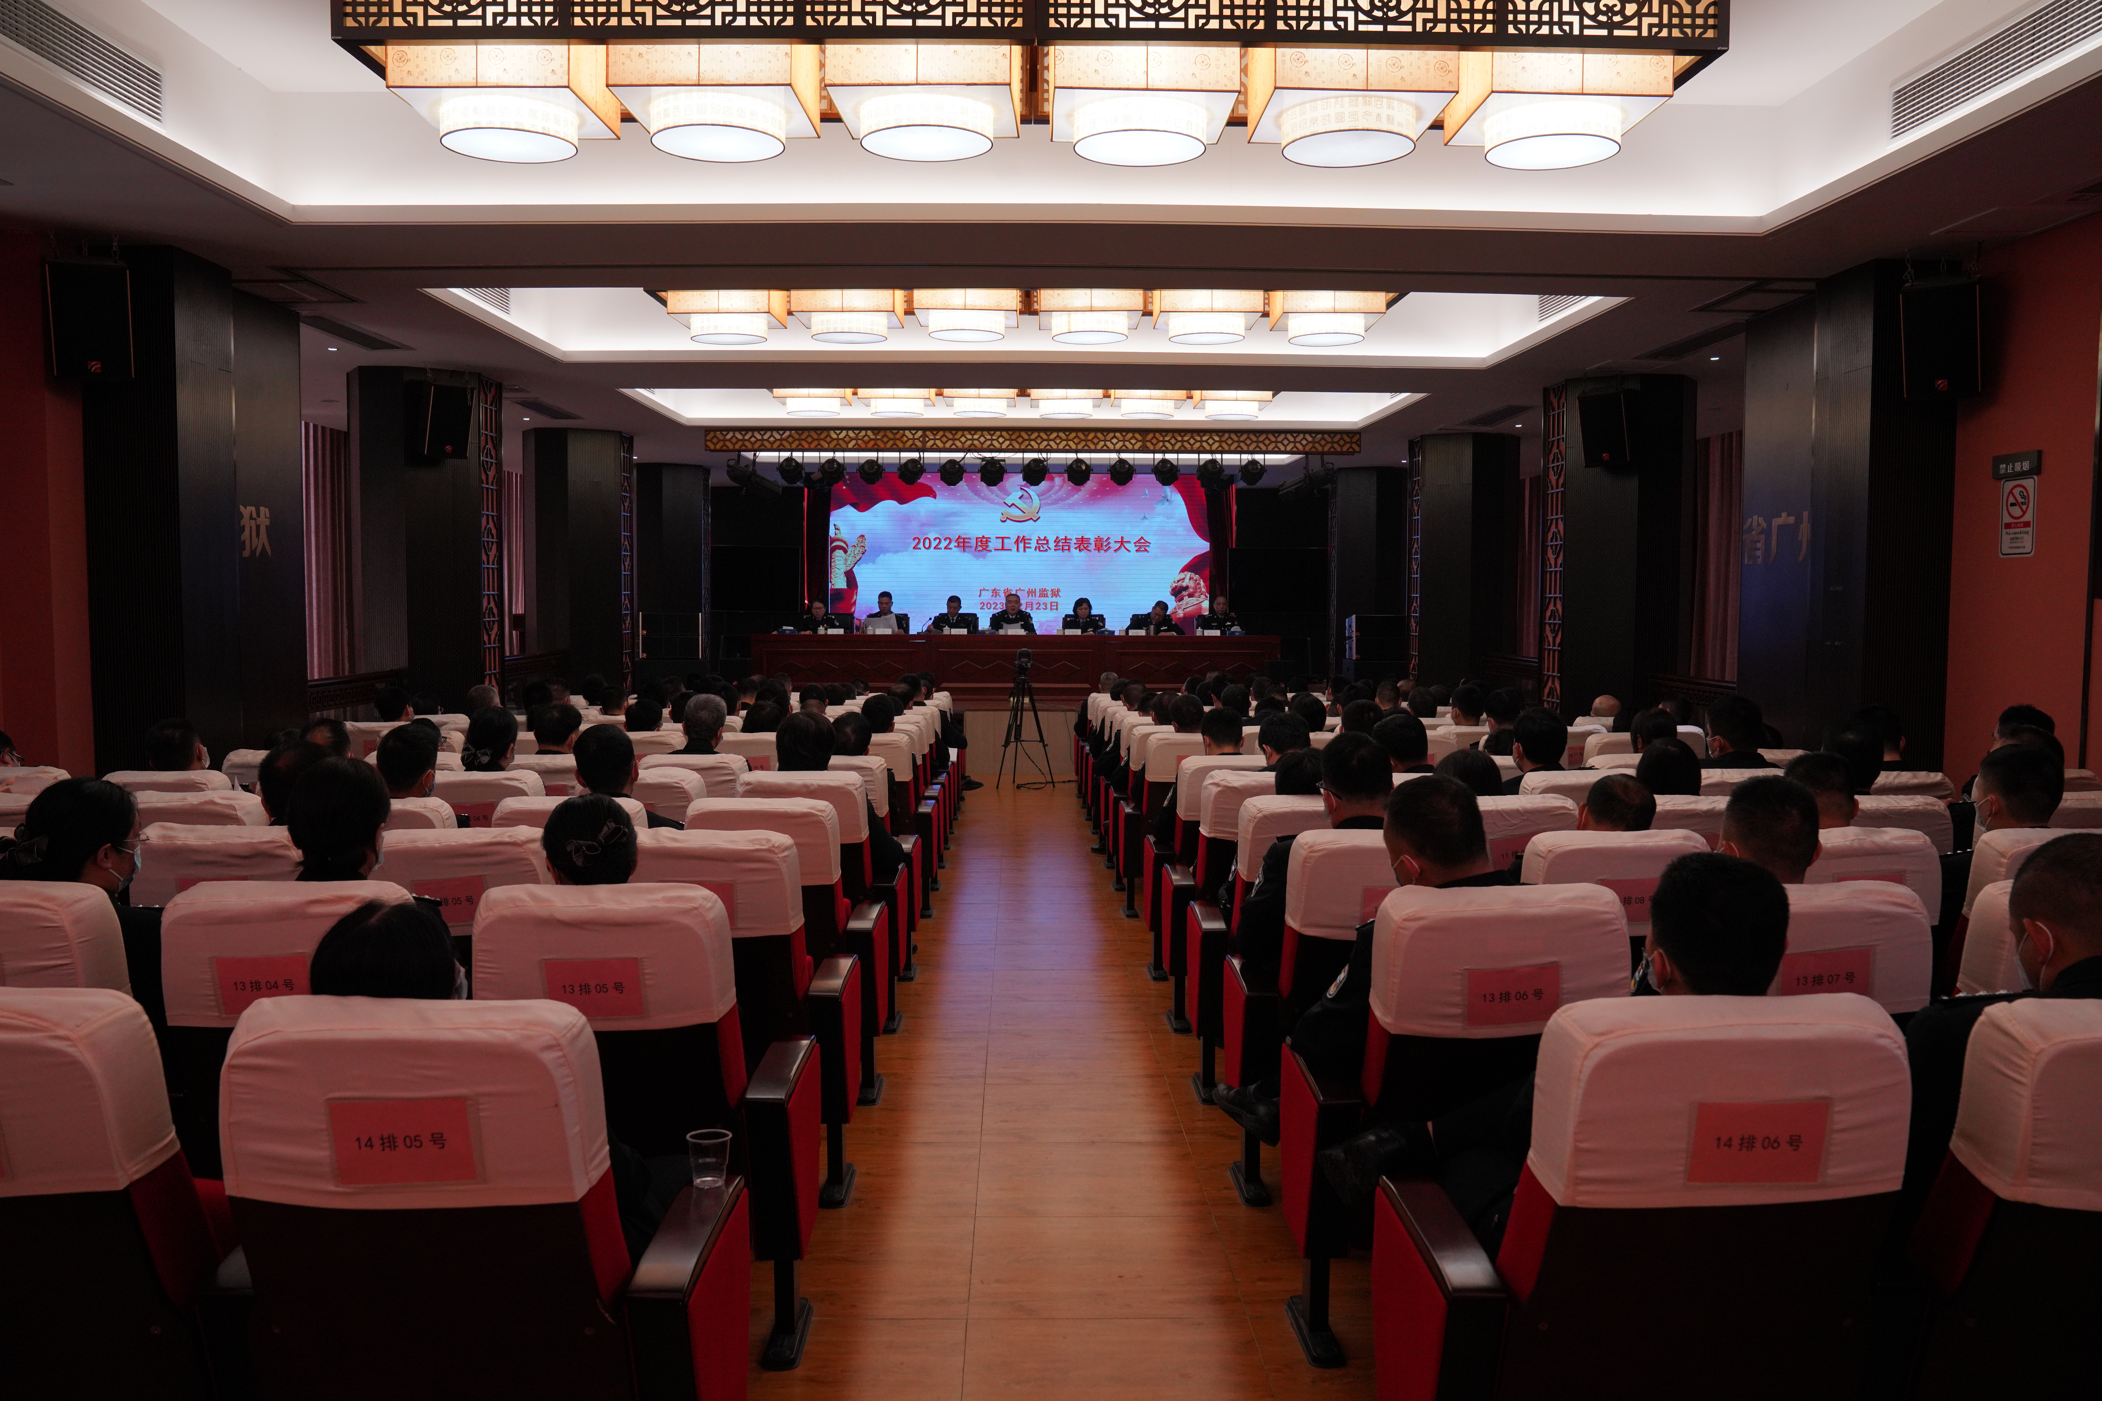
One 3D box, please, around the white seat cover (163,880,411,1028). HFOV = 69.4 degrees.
[{"bbox_3d":[-1.427,0.486,2.918,0.465,0.255,0.185,0,4,-1],"label":"white seat cover"}]

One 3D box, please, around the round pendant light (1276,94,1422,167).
[{"bbox_3d":[1.030,-1.951,5.233,0.460,0.112,0.460,0,4,0],"label":"round pendant light"}]

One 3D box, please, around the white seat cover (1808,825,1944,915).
[{"bbox_3d":[2.025,0.458,3.854,0.465,0.255,0.185,0,4,-1],"label":"white seat cover"}]

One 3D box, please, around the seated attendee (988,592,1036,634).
[{"bbox_3d":[-0.473,-0.675,18.561,0.580,1.270,0.700,0,4,-1],"label":"seated attendee"}]

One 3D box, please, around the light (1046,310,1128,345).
[{"bbox_3d":[0.243,-2.239,9.146,0.460,0.112,0.460,0,4,-1],"label":"light"}]

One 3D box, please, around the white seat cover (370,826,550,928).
[{"bbox_3d":[-1.409,0.423,3.642,0.440,0.240,0.155,0,12,2],"label":"white seat cover"}]

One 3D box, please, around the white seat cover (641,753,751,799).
[{"bbox_3d":[-1.496,0.361,6.381,0.465,0.260,0.150,0,12,-1],"label":"white seat cover"}]

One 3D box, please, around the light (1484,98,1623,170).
[{"bbox_3d":[1.941,-2.183,5.856,0.515,0.135,0.515,0,4,-1],"label":"light"}]

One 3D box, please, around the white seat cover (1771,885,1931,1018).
[{"bbox_3d":[1.362,0.463,2.817,0.440,0.240,0.155,0,12,-4],"label":"white seat cover"}]

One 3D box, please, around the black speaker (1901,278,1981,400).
[{"bbox_3d":[4.421,-1.794,7.533,0.360,0.550,0.360,3,17,33],"label":"black speaker"}]

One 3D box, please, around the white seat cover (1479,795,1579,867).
[{"bbox_3d":[1.416,0.436,4.712,0.441,0.255,0.150,0,14,-1],"label":"white seat cover"}]

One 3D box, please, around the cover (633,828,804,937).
[{"bbox_3d":[-0.869,0.457,3.818,0.465,0.255,0.185,0,4,-1],"label":"cover"}]

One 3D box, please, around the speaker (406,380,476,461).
[{"bbox_3d":[-4.883,-2.231,12.150,0.370,0.590,0.380,18,13,35],"label":"speaker"}]

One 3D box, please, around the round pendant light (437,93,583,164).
[{"bbox_3d":[-1.844,-1.948,5.179,0.460,0.112,0.460,0,4,0],"label":"round pendant light"}]

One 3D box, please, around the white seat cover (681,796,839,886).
[{"bbox_3d":[-0.856,0.420,4.534,0.440,0.240,0.155,0,12,2],"label":"white seat cover"}]

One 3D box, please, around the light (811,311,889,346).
[{"bbox_3d":[-1.362,-2.517,10.296,0.523,0.127,0.523,0,4,-1],"label":"light"}]

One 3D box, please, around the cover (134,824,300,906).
[{"bbox_3d":[-2.033,0.456,3.740,0.441,0.255,0.150,0,14,-1],"label":"cover"}]

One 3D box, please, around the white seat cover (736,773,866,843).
[{"bbox_3d":[-0.877,0.379,5.412,0.440,0.240,0.155,0,12,2],"label":"white seat cover"}]

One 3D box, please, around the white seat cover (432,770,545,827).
[{"bbox_3d":[-2.124,0.389,5.600,0.465,0.255,0.185,0,4,-1],"label":"white seat cover"}]

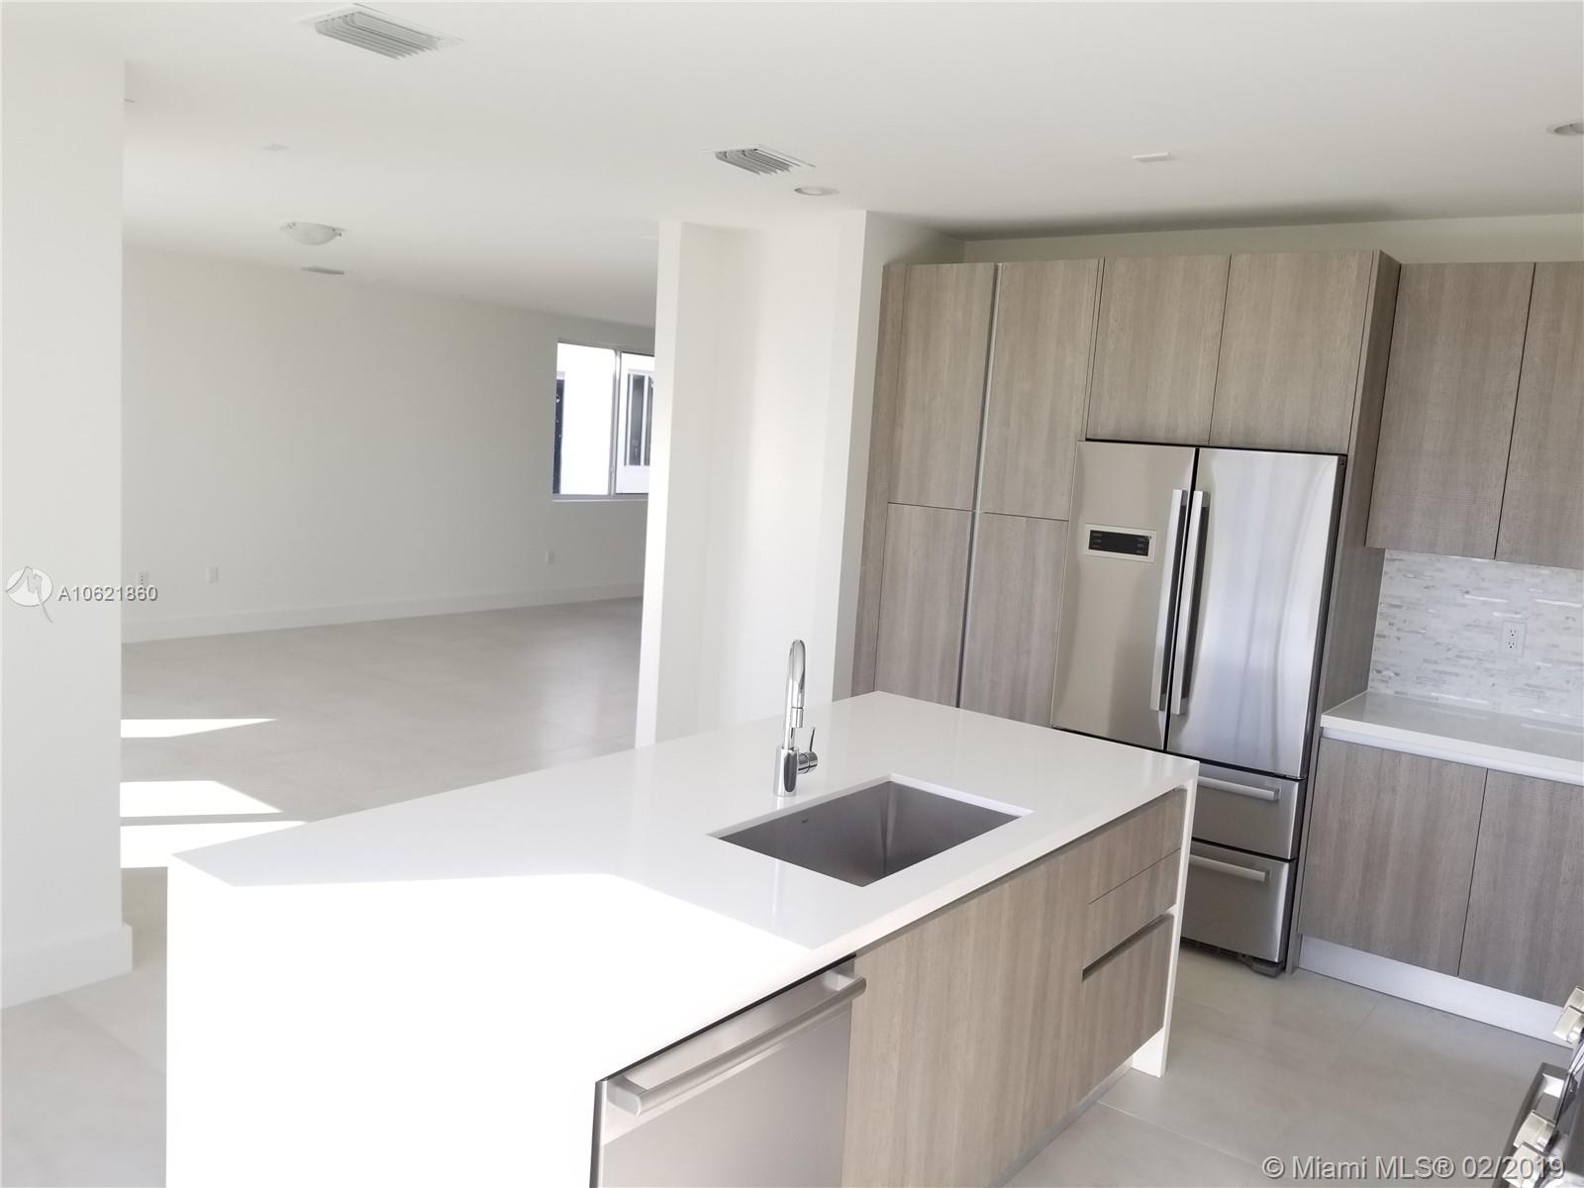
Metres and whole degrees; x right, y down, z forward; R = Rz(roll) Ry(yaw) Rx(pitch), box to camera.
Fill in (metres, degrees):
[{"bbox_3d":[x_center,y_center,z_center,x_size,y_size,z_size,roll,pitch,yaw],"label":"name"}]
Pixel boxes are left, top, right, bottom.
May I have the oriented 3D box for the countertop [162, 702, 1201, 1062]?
[{"bbox_3d":[-0.010,0.491,2.716,1.070,0.046,2.254,10,10,38],"label":"countertop"}]

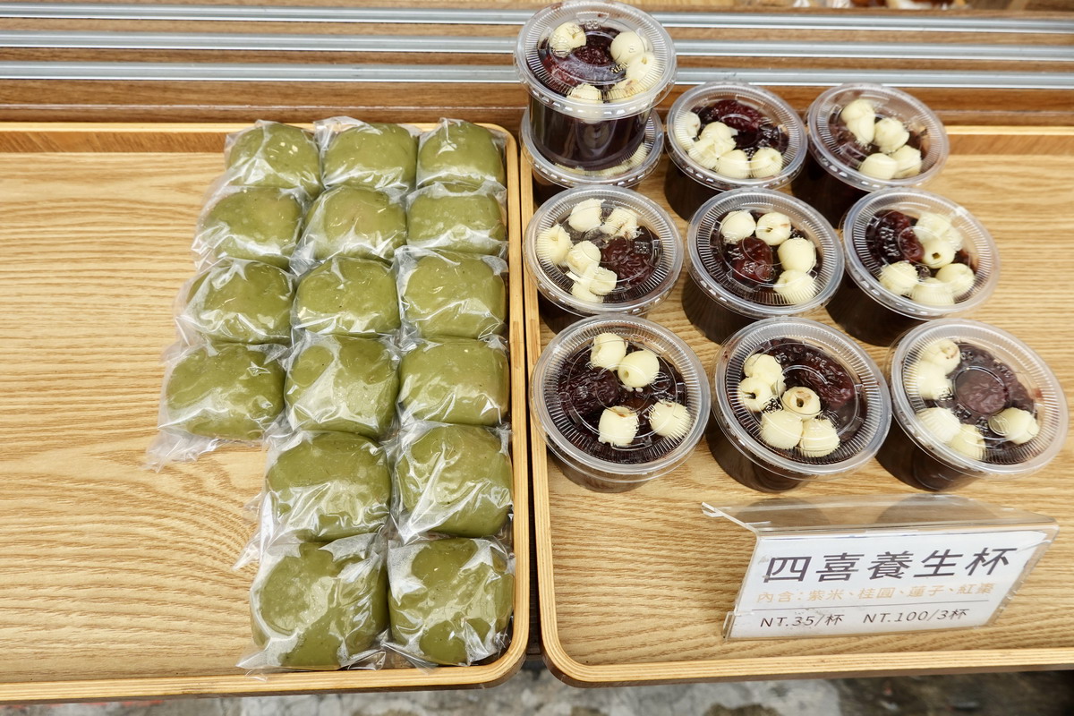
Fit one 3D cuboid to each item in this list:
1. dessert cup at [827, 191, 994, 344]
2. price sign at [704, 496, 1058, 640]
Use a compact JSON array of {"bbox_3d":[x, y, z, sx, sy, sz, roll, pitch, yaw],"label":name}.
[{"bbox_3d":[0.200,-0.046,0.395,0.081,0.047,0.081,1,62,-2],"label":"dessert cup"},{"bbox_3d":[0.146,0.082,0.312,0.123,0.064,0.063,-1,62,-3],"label":"price sign"}]

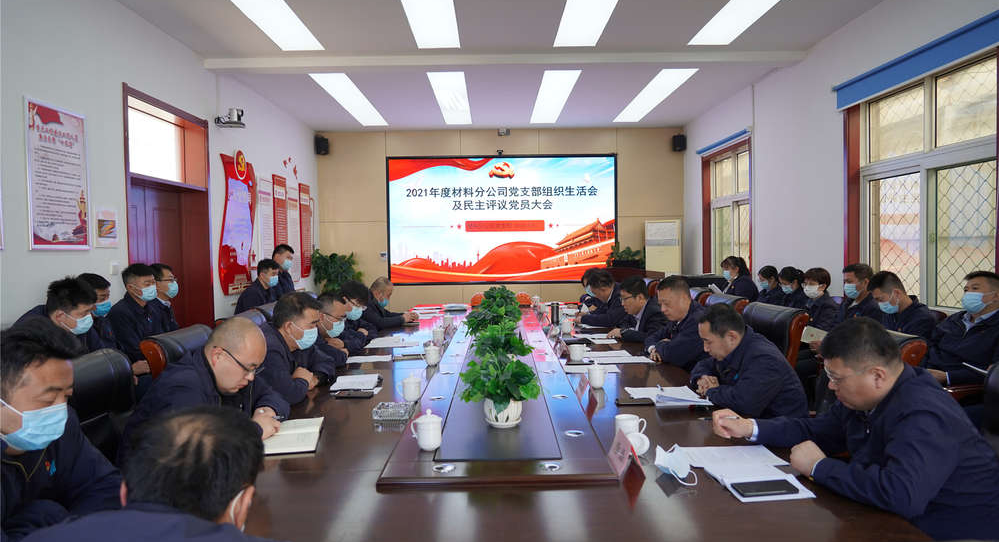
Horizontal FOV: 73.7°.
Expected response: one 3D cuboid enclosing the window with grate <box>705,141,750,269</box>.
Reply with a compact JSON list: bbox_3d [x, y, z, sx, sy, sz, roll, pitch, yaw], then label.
[{"bbox_3d":[3.082,-0.755,8.937,0.140,1.680,1.660,-1,2,-1],"label":"window with grate"}]

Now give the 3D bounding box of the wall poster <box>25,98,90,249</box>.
[{"bbox_3d":[-2.811,-0.587,4.274,0.025,0.900,0.582,-1,2,0],"label":"wall poster"}]

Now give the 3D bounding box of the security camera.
[{"bbox_3d":[-2.732,-1.552,6.724,0.290,0.220,0.200,-1,2,-1],"label":"security camera"}]

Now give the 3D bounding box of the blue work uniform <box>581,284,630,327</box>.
[{"bbox_3d":[0.904,0.409,5.227,0.520,0.600,0.540,-1,2,-1],"label":"blue work uniform"}]

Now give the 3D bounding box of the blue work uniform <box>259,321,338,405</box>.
[{"bbox_3d":[-1.002,0.533,3.029,0.500,0.600,0.550,-1,2,1],"label":"blue work uniform"}]

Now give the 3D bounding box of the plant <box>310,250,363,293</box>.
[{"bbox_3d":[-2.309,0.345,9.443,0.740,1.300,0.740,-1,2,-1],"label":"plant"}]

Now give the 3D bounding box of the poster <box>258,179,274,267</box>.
[{"bbox_3d":[-2.860,-0.481,8.279,0.030,1.310,0.540,-1,2,-1],"label":"poster"}]

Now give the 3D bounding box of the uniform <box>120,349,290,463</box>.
[{"bbox_3d":[-1.055,0.556,2.369,0.510,0.600,0.560,-1,2,-6],"label":"uniform"}]

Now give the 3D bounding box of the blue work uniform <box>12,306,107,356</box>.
[{"bbox_3d":[-1.972,0.487,2.990,0.550,0.640,0.520,-1,2,0],"label":"blue work uniform"}]

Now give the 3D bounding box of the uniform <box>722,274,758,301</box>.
[{"bbox_3d":[2.217,0.341,6.171,0.450,0.600,0.460,-1,2,0],"label":"uniform"}]

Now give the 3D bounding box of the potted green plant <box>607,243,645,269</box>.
[{"bbox_3d":[1.706,-0.210,9.016,0.510,0.350,0.360,-1,2,-1],"label":"potted green plant"}]

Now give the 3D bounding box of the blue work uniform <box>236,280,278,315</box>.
[{"bbox_3d":[-2.041,0.415,5.708,0.450,0.640,0.500,-1,2,0],"label":"blue work uniform"}]

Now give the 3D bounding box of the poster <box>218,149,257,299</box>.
[{"bbox_3d":[-2.760,-0.535,7.116,0.050,1.532,1.145,-1,2,-1],"label":"poster"}]

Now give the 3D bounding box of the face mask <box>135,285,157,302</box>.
[{"bbox_3d":[-2.333,0.148,4.363,0.090,0.120,0.140,-1,2,8],"label":"face mask"}]

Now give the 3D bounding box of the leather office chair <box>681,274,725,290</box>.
[{"bbox_3d":[2.266,0.580,7.529,0.600,1.080,0.640,-1,2,0],"label":"leather office chair"}]

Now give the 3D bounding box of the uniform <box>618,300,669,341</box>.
[{"bbox_3d":[1.053,0.463,4.670,0.540,0.580,0.520,-1,2,0],"label":"uniform"}]

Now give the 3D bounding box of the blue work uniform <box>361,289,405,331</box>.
[{"bbox_3d":[-1.010,0.444,5.613,0.540,0.580,0.520,-1,2,0],"label":"blue work uniform"}]

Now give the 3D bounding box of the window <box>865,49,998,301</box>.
[{"bbox_3d":[3.124,-0.600,4.923,0.140,1.680,1.660,-1,2,-1],"label":"window"}]

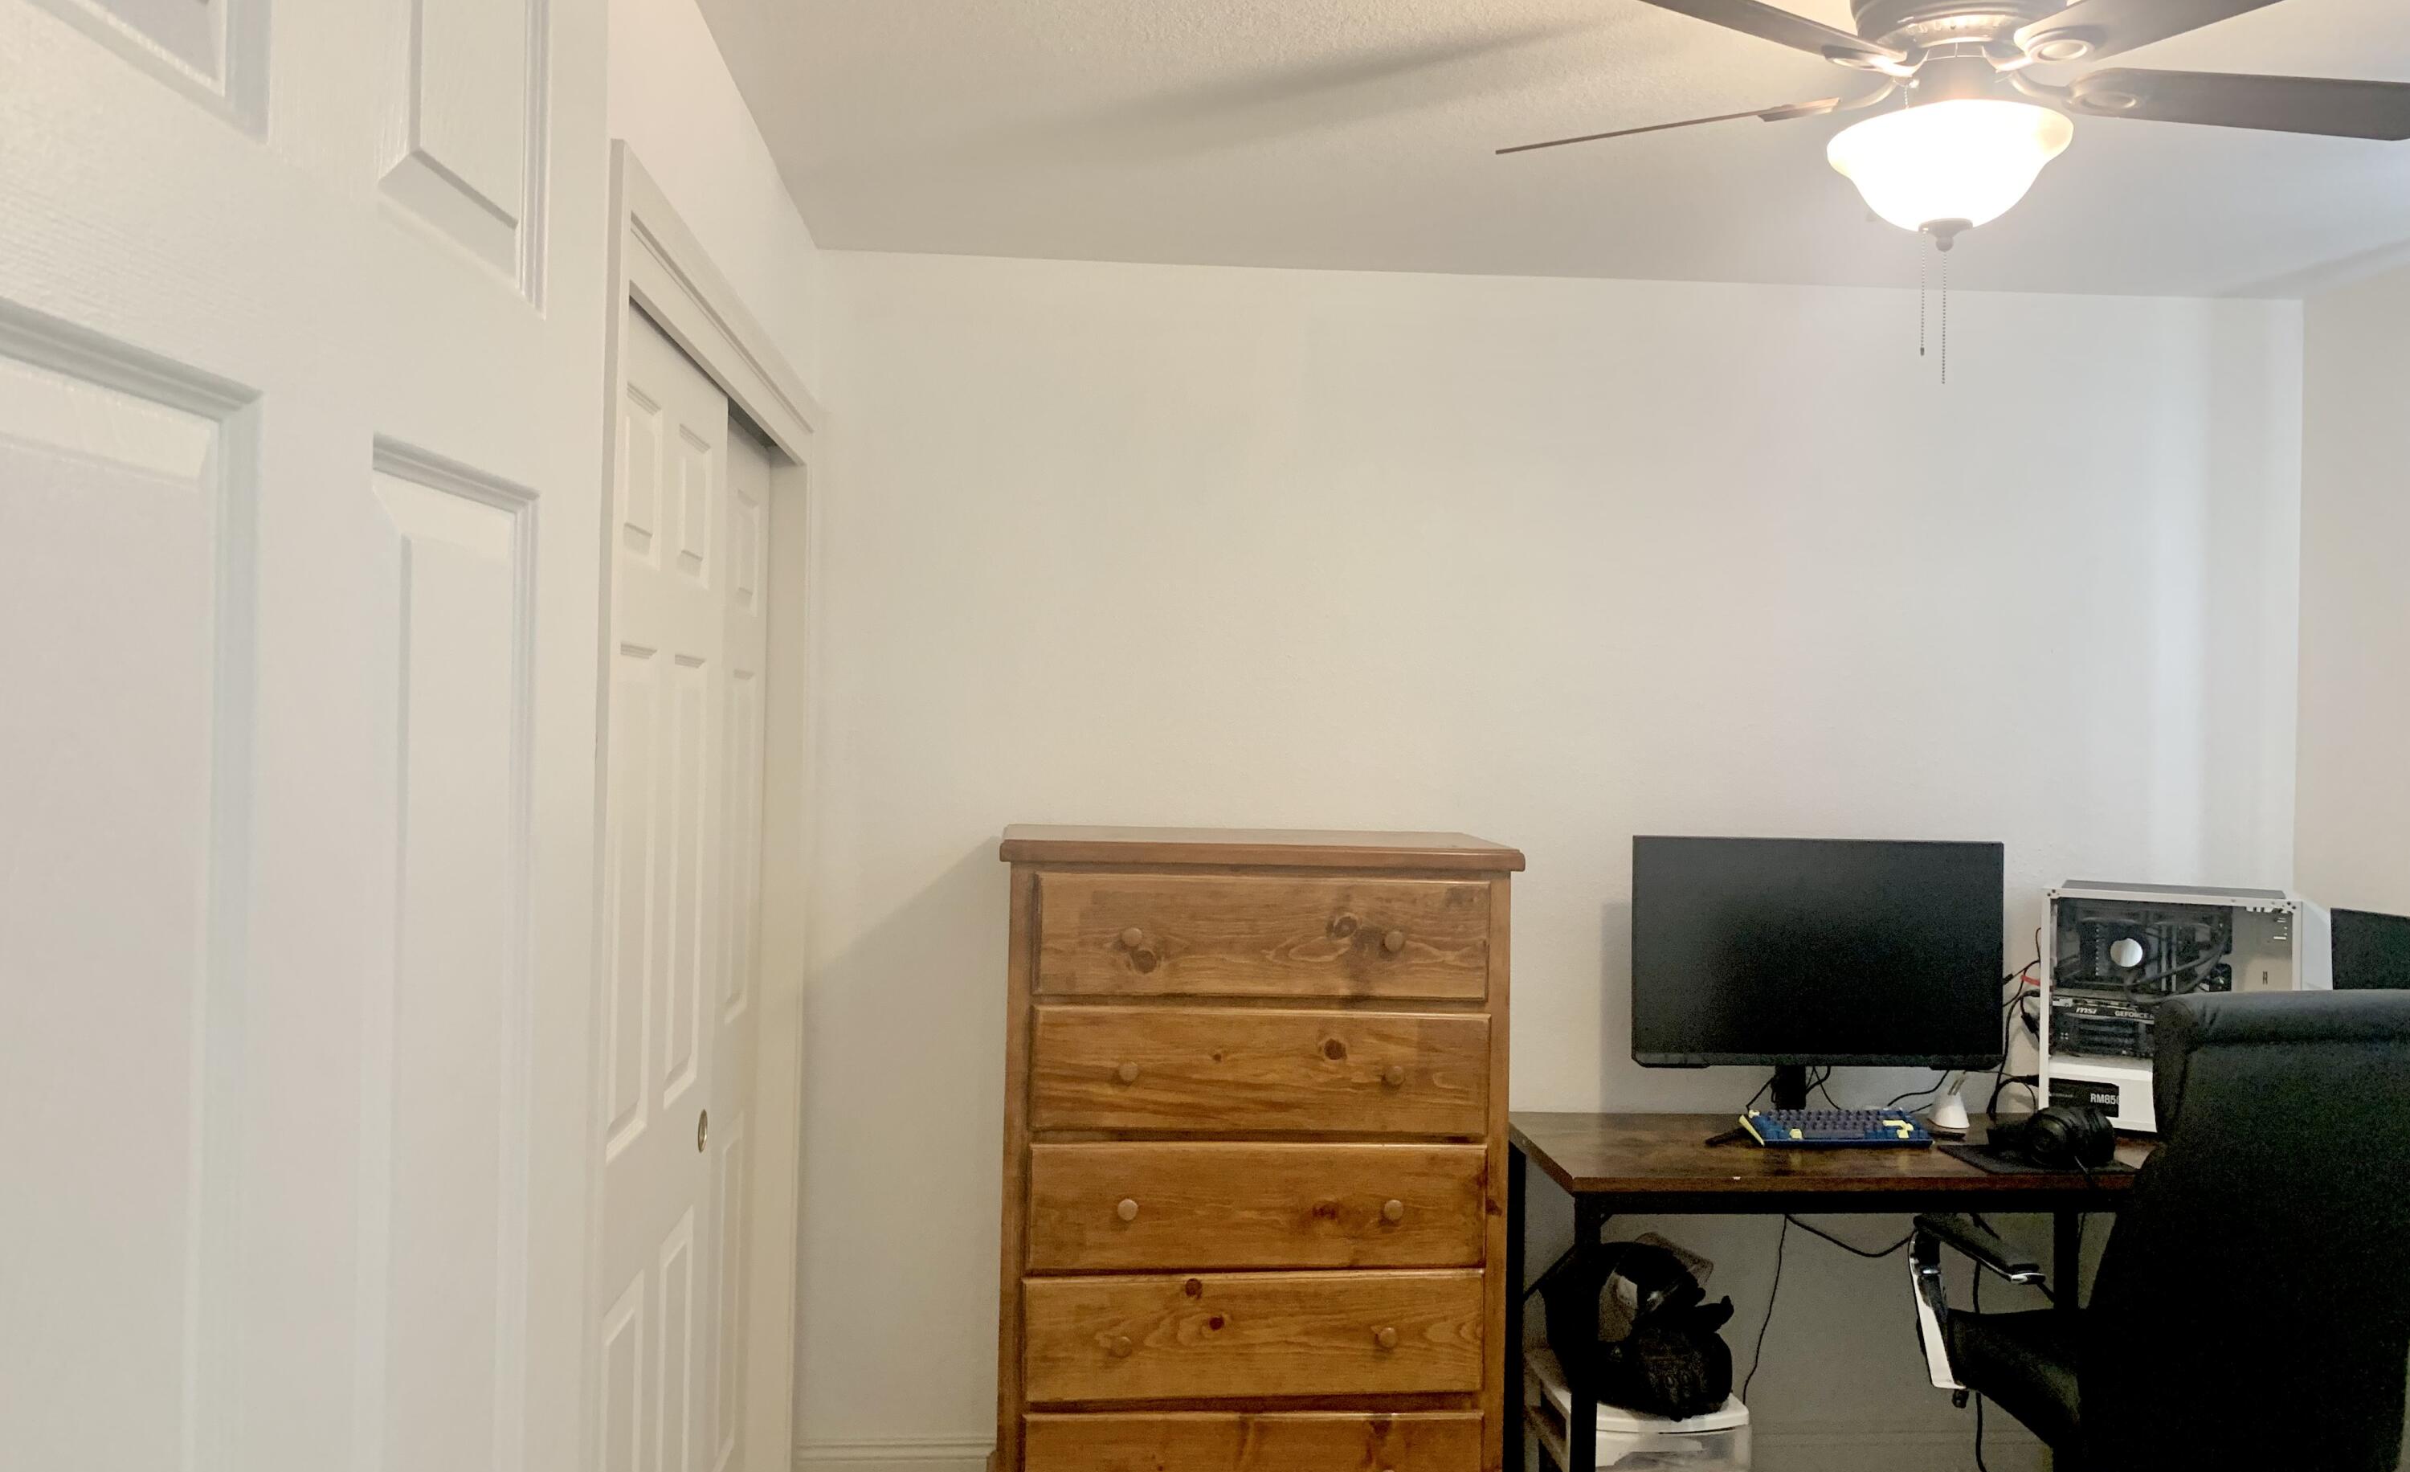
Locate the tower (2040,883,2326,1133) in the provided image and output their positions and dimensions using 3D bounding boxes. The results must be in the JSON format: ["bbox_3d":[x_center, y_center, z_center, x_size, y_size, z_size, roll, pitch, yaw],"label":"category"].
[{"bbox_3d":[1.849,0.531,3.441,0.470,0.465,0.212,1,-1,26],"label":"tower"}]

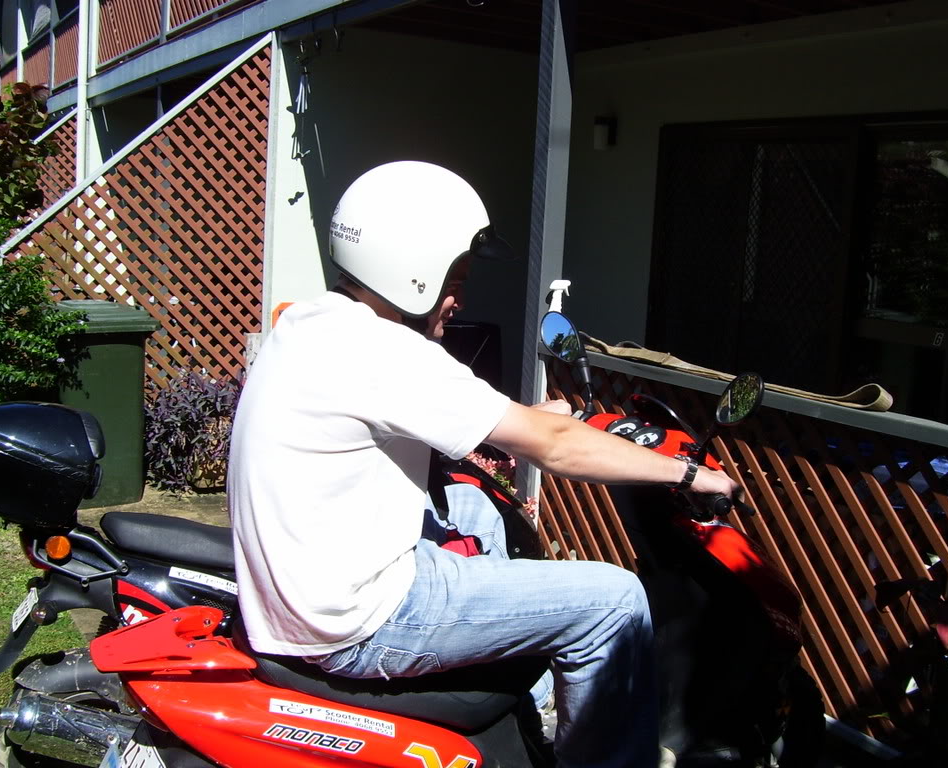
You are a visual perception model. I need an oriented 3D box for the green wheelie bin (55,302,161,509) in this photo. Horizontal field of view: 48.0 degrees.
[{"bbox_3d":[-2.152,0.099,5.886,0.580,1.060,0.720,-4,11,-35],"label":"green wheelie bin"}]

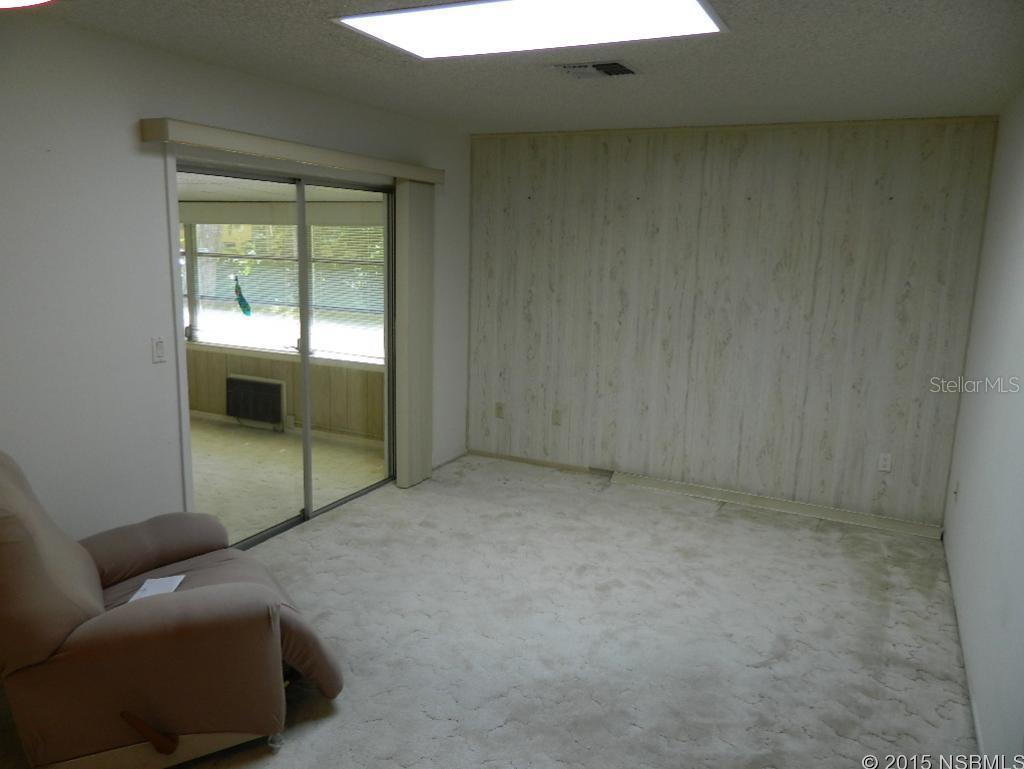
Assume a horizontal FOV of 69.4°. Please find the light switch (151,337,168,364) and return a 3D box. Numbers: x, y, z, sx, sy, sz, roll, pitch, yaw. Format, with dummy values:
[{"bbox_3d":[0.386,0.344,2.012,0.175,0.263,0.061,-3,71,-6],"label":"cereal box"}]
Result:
[{"bbox_3d":[-1.558,-0.152,3.275,0.014,0.115,0.073,7,12,25],"label":"light switch"}]

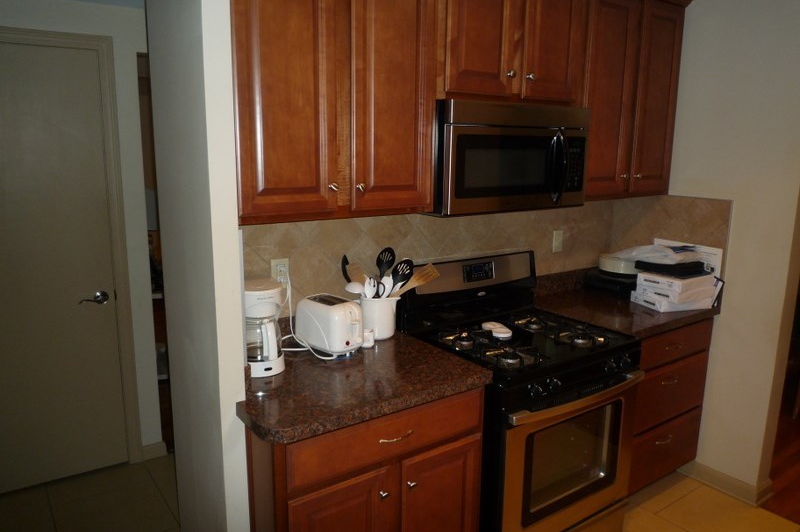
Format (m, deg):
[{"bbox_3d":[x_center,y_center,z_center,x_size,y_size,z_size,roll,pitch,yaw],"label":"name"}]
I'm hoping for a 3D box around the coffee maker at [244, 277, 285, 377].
[{"bbox_3d":[-0.500,0.205,1.991,0.166,0.295,0.217,-7,13,-33],"label":"coffee maker"}]

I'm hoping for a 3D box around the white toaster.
[{"bbox_3d":[-0.260,0.221,2.181,0.248,0.192,0.167,11,15,44],"label":"white toaster"}]

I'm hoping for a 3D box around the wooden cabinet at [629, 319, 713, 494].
[{"bbox_3d":[1.056,0.661,2.941,0.719,0.862,0.615,-7,13,-33],"label":"wooden cabinet"}]

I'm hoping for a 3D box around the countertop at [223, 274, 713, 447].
[{"bbox_3d":[0.417,0.249,2.404,2.281,0.155,0.643,-7,13,-33],"label":"countertop"}]

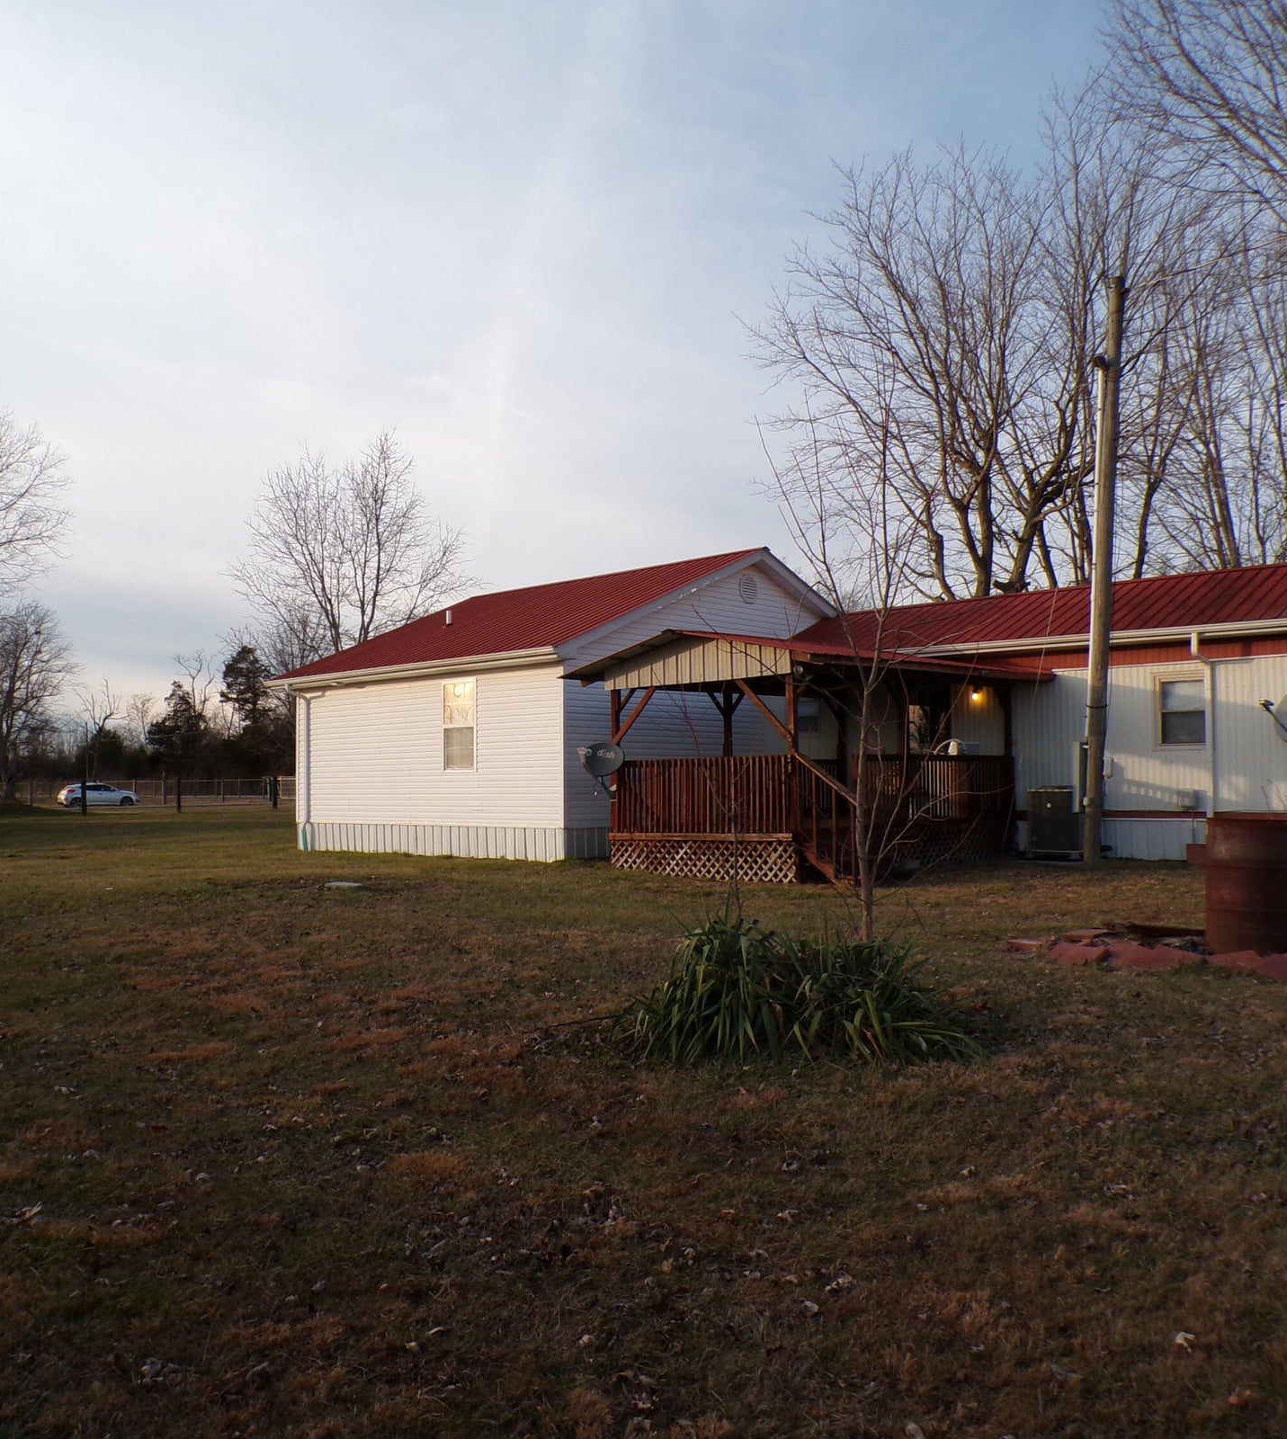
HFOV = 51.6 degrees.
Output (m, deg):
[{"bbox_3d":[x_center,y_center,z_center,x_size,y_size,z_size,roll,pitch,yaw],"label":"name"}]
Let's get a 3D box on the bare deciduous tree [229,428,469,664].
[{"bbox_3d":[-11.070,-3.690,50.000,8.900,14.400,8.900,0,-3,-13],"label":"bare deciduous tree"}]

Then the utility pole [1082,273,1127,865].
[{"bbox_3d":[6.268,-2.049,18.046,0.340,7.990,0.320,2,-2,42],"label":"utility pole"}]

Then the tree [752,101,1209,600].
[{"bbox_3d":[7.715,-5.859,30.500,10.000,16.500,10.000,-1,-3,14],"label":"tree"}]

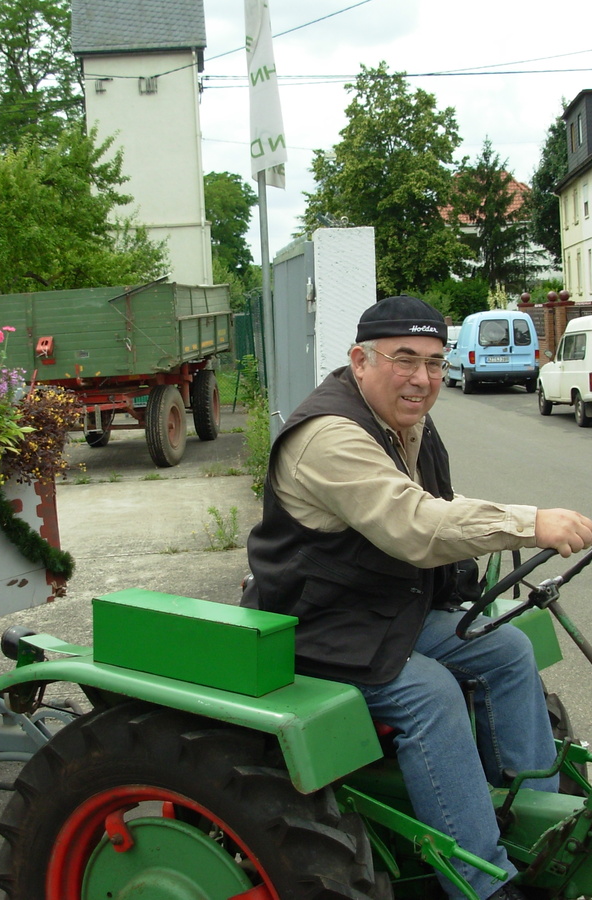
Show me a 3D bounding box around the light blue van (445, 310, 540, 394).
[{"bbox_3d":[4.474,-2.346,30.803,1.570,1.790,4.000,-2,6,-1],"label":"light blue van"}]

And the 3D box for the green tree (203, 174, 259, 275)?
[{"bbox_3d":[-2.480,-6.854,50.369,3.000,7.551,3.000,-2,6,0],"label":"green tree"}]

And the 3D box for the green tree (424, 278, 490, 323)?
[{"bbox_3d":[6.121,-5.001,50.156,2.505,3.188,2.400,-2,6,0],"label":"green tree"}]

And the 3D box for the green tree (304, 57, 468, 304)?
[{"bbox_3d":[3.850,-9.649,53.584,6.518,11.951,6.518,-2,6,0],"label":"green tree"}]

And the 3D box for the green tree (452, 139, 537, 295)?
[{"bbox_3d":[8.322,-8.365,54.433,3.443,8.859,3.443,-2,6,0],"label":"green tree"}]

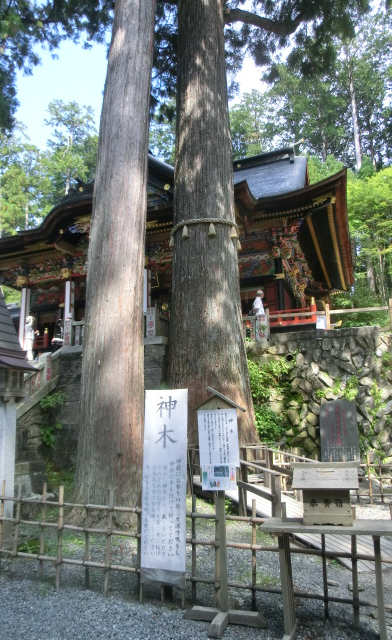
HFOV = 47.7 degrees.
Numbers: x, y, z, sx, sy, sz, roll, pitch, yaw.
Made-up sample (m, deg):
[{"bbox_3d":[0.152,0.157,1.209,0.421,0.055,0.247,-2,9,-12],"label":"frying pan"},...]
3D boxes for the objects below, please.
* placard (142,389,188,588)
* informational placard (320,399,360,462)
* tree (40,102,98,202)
[{"bbox_3d":[-0.240,1.258,3.389,0.335,1.445,0.040,-3,-10,17],"label":"placard"},{"bbox_3d":[2.359,1.927,7.282,0.640,1.259,0.150,0,-10,2],"label":"informational placard"},{"bbox_3d":[-11.117,-7.612,37.774,5.200,24.485,5.200,0,-9,0],"label":"tree"}]

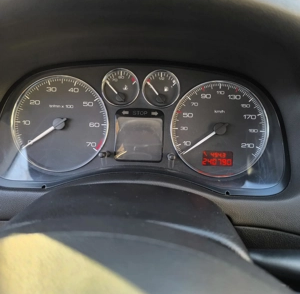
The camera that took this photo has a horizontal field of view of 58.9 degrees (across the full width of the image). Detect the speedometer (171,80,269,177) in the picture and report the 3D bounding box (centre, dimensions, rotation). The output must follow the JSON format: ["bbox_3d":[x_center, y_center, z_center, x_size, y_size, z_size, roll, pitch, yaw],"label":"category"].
[{"bbox_3d":[0.076,-0.020,0.287,0.105,0.105,0.020,2,-2,0],"label":"speedometer"}]

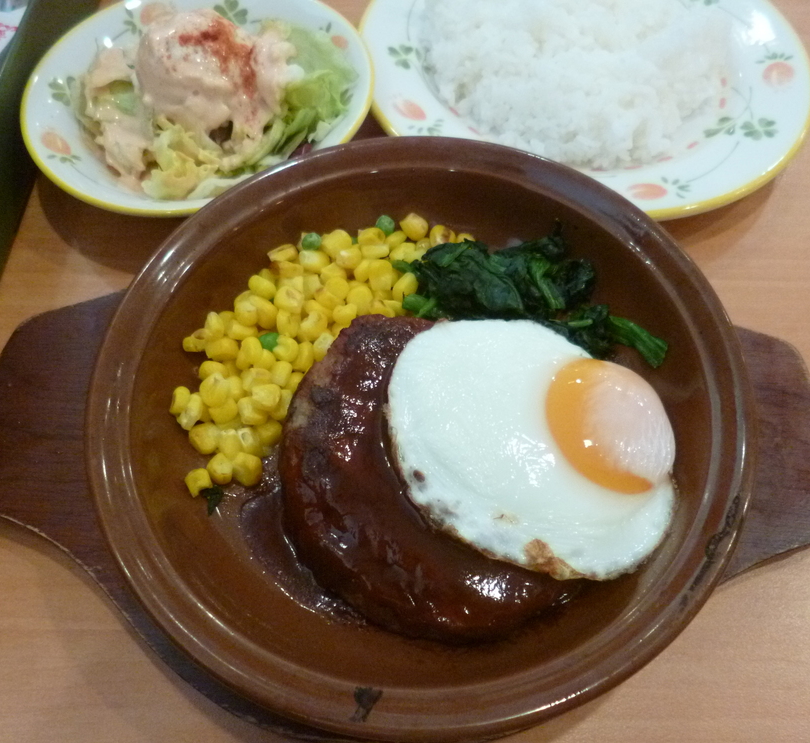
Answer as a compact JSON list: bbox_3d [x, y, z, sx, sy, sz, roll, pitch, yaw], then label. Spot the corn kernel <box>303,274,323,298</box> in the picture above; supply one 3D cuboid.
[{"bbox_3d":[-0.036,-0.032,0.265,0.008,0.007,0.009,-10,65,-6],"label":"corn kernel"}]

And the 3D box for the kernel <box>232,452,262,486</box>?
[{"bbox_3d":[-0.053,0.033,0.232,0.009,0.008,0.011,-18,64,-9],"label":"kernel"}]

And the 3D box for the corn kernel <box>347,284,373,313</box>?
[{"bbox_3d":[-0.017,-0.027,0.261,0.009,0.008,0.011,-15,79,-5],"label":"corn kernel"}]

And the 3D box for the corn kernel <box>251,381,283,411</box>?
[{"bbox_3d":[-0.051,0.009,0.252,0.010,0.007,0.009,10,62,6],"label":"corn kernel"}]

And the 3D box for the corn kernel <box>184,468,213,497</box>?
[{"bbox_3d":[-0.066,0.036,0.221,0.008,0.007,0.009,-19,66,-11],"label":"corn kernel"}]

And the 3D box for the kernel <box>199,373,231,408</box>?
[{"bbox_3d":[-0.066,0.007,0.238,0.009,0.007,0.012,-14,63,-7],"label":"kernel"}]

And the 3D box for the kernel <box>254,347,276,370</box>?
[{"bbox_3d":[-0.049,-0.005,0.241,0.009,0.007,0.008,38,68,16],"label":"kernel"}]

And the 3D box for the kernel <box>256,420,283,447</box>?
[{"bbox_3d":[-0.047,0.022,0.239,0.009,0.007,0.008,-25,67,-13],"label":"kernel"}]

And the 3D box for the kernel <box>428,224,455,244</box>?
[{"bbox_3d":[0.014,-0.053,0.269,0.010,0.007,0.010,11,63,6],"label":"kernel"}]

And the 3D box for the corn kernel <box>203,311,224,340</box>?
[{"bbox_3d":[-0.067,-0.017,0.243,0.007,0.008,0.010,-13,64,-8],"label":"corn kernel"}]

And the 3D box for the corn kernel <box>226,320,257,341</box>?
[{"bbox_3d":[-0.060,-0.015,0.255,0.010,0.007,0.007,15,65,6],"label":"corn kernel"}]

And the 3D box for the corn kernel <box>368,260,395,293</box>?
[{"bbox_3d":[-0.009,-0.038,0.277,0.009,0.007,0.012,-4,61,-2],"label":"corn kernel"}]

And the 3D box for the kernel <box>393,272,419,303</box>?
[{"bbox_3d":[0.000,-0.032,0.264,0.007,0.007,0.012,31,81,6],"label":"kernel"}]

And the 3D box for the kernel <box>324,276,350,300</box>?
[{"bbox_3d":[-0.025,-0.031,0.256,0.009,0.008,0.009,-10,63,-5],"label":"kernel"}]

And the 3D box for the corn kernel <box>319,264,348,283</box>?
[{"bbox_3d":[-0.027,-0.038,0.265,0.010,0.007,0.008,10,64,4],"label":"corn kernel"}]

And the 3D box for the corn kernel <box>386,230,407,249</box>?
[{"bbox_3d":[-0.003,-0.051,0.265,0.009,0.007,0.006,-35,69,-18],"label":"corn kernel"}]

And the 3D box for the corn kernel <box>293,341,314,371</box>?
[{"bbox_3d":[-0.039,-0.006,0.265,0.007,0.008,0.012,4,61,2],"label":"corn kernel"}]

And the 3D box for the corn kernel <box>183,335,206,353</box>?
[{"bbox_3d":[-0.078,-0.010,0.255,0.009,0.006,0.006,0,64,-1],"label":"corn kernel"}]

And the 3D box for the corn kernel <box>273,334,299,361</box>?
[{"bbox_3d":[-0.044,-0.008,0.250,0.010,0.007,0.008,44,77,6],"label":"corn kernel"}]

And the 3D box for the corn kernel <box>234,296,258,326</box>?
[{"bbox_3d":[-0.063,-0.024,0.272,0.009,0.008,0.011,-13,62,-7],"label":"corn kernel"}]

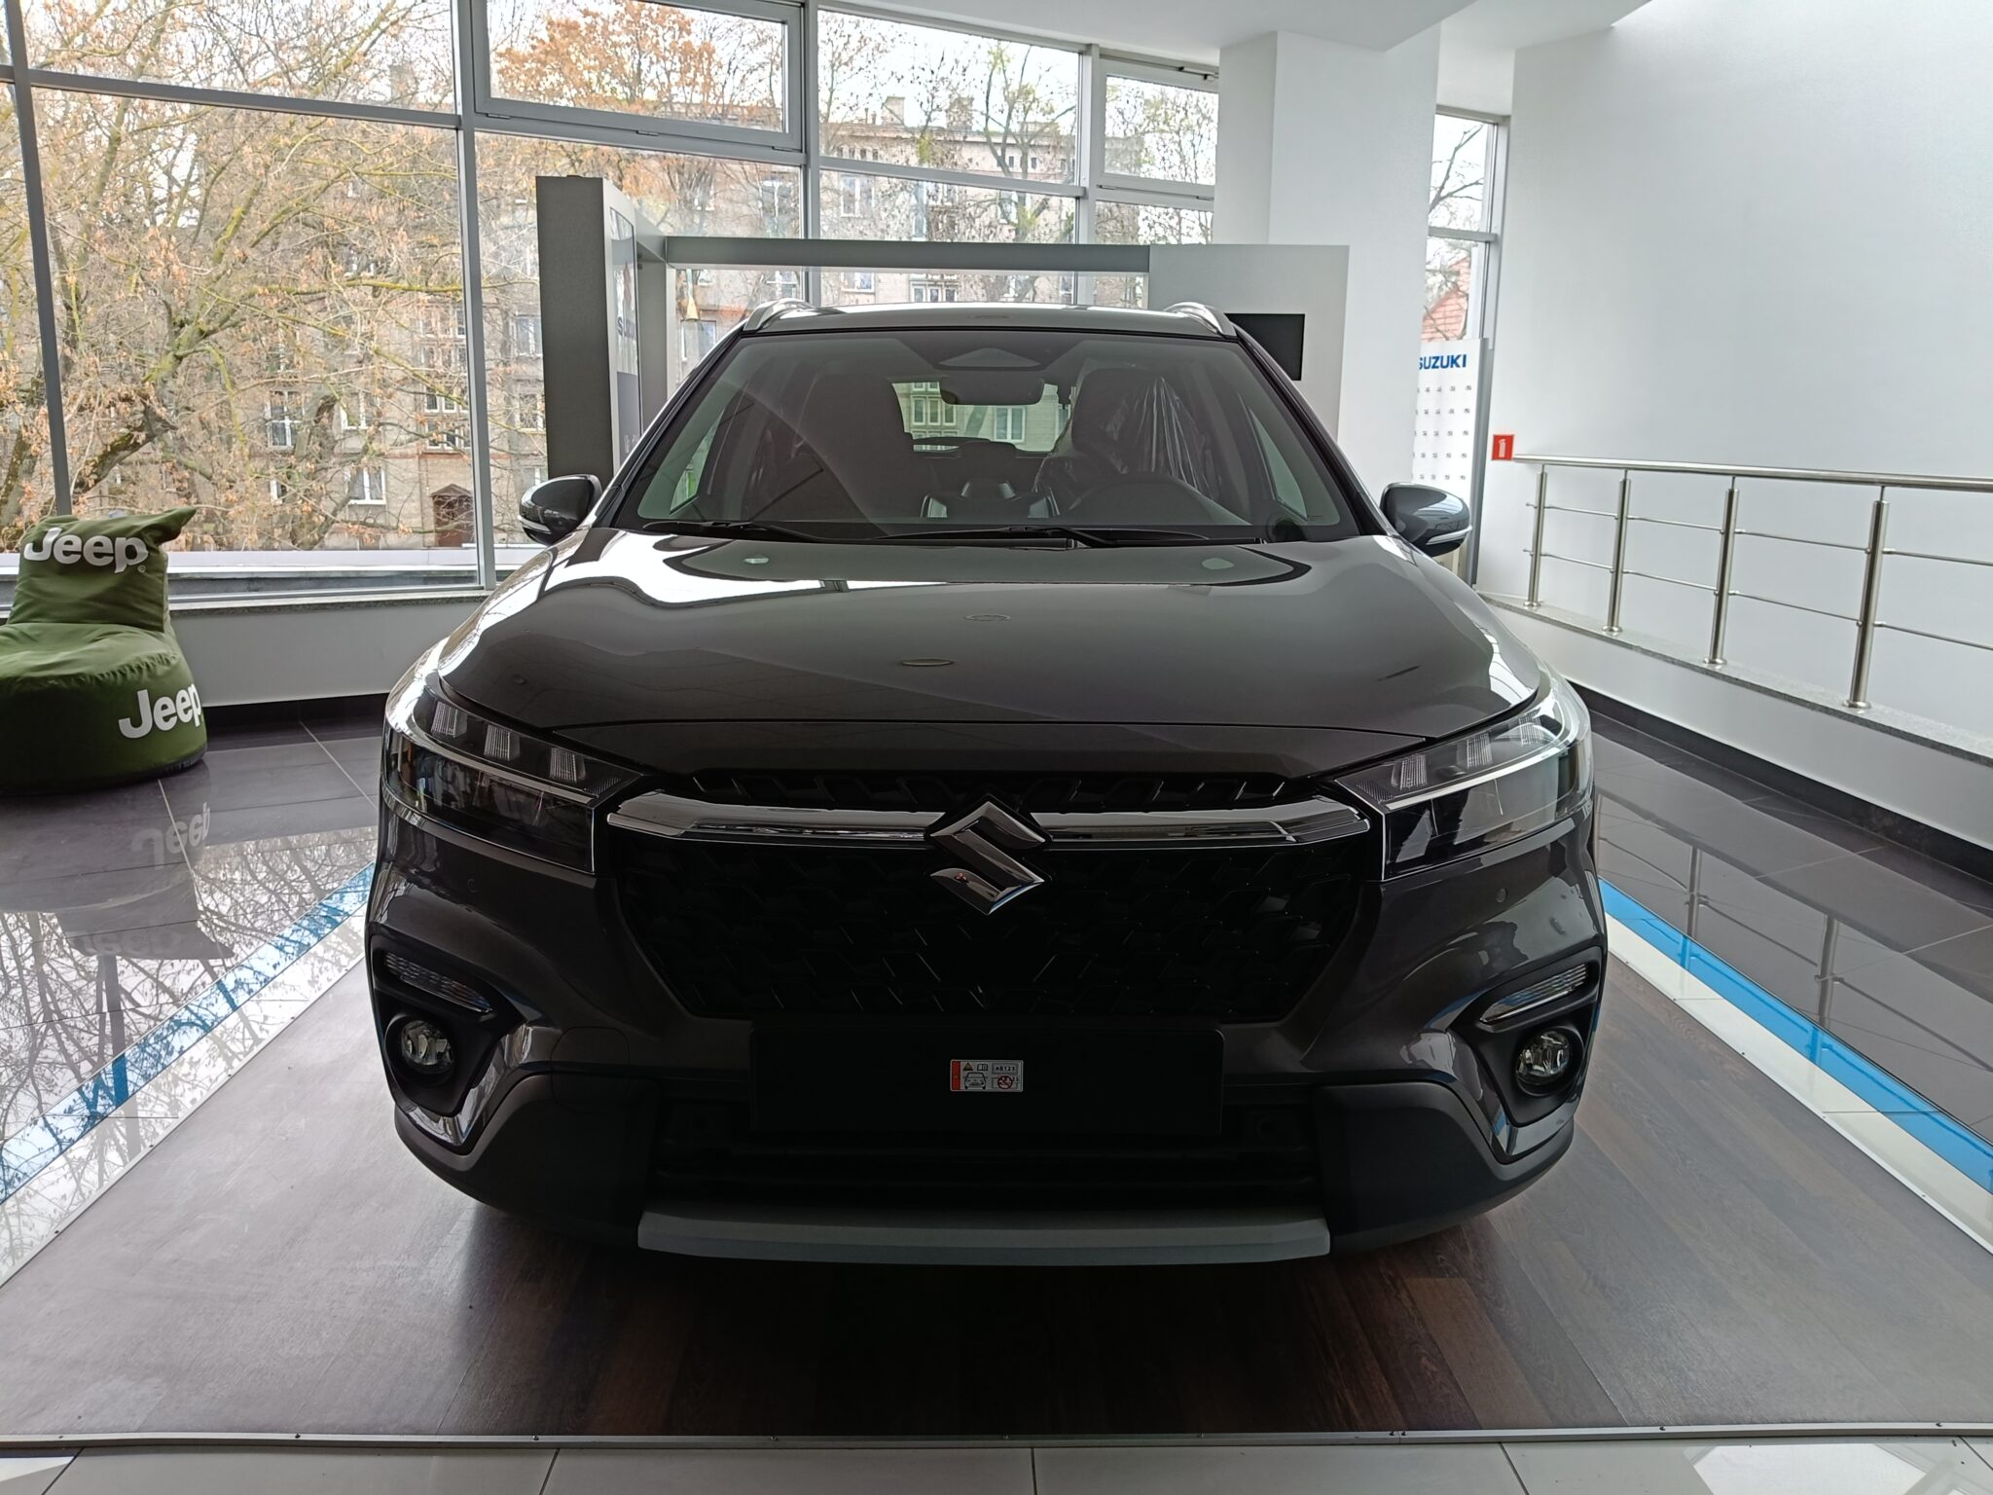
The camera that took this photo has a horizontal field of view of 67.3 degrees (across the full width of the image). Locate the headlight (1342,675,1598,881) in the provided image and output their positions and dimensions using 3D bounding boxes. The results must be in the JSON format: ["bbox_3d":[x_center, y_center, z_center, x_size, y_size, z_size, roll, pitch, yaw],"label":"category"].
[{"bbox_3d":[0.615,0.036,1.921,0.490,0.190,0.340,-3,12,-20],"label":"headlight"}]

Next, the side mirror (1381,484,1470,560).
[{"bbox_3d":[0.909,-0.483,3.190,0.210,0.160,0.140,1,11,0],"label":"side mirror"}]

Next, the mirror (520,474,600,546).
[{"bbox_3d":[-0.916,-0.506,3.190,0.210,0.160,0.140,1,11,0],"label":"mirror"}]

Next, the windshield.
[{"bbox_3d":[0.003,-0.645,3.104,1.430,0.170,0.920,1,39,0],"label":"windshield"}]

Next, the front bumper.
[{"bbox_3d":[-0.007,0.328,1.924,1.720,0.455,0.520,1,11,0],"label":"front bumper"}]

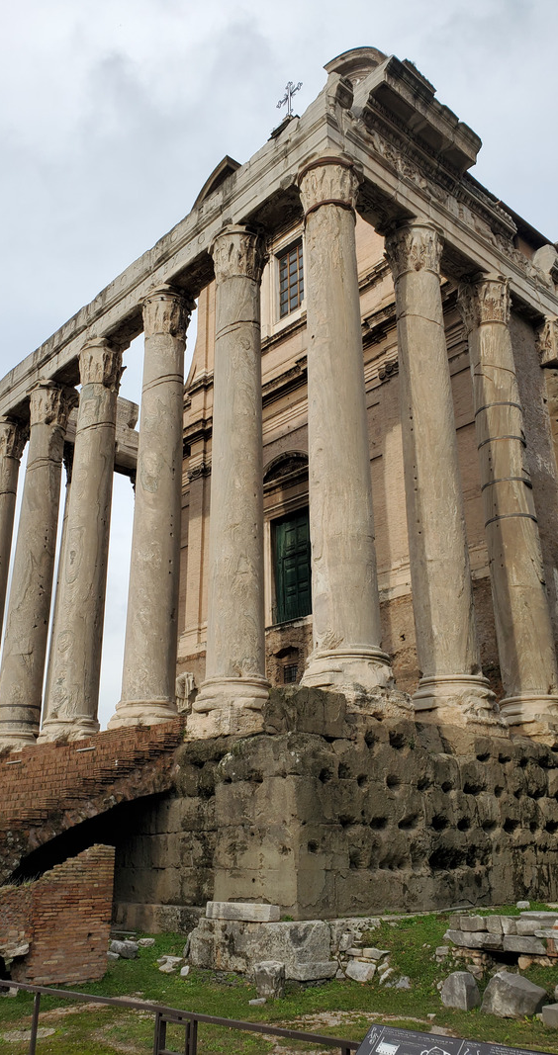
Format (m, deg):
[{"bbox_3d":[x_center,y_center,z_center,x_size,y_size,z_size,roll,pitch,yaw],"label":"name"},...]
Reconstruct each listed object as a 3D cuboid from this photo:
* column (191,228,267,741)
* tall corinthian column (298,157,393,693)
[{"bbox_3d":[-1.126,-1.944,21.626,1.900,14.300,1.900,-1,-22,0],"label":"column"},{"bbox_3d":[1.396,-2.999,19.087,1.900,14.300,1.900,-1,-22,0],"label":"tall corinthian column"}]

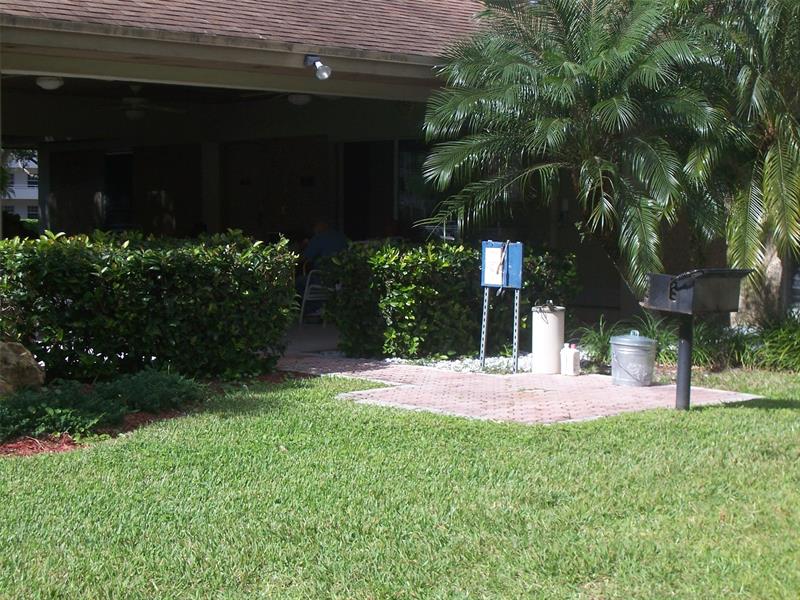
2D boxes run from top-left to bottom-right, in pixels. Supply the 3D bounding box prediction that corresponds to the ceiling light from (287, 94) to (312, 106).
[{"bbox_3d":[-1.387,-2.787,21.200,0.340,0.160,0.340,0,3,0],"label":"ceiling light"}]

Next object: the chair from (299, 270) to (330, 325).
[{"bbox_3d":[-0.889,-0.077,17.278,0.570,0.780,0.600,-2,4,-33],"label":"chair"}]

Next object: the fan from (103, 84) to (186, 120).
[{"bbox_3d":[-3.245,-2.432,18.786,1.270,0.428,1.270,3,5,44],"label":"fan"}]

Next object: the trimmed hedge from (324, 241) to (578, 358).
[{"bbox_3d":[0.470,-0.045,14.775,2.300,1.042,0.850,-1,4,-17],"label":"trimmed hedge"}]

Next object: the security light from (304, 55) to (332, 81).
[{"bbox_3d":[-0.729,-2.078,13.648,0.200,0.226,0.150,3,5,44],"label":"security light"}]

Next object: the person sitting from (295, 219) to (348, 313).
[{"bbox_3d":[-0.896,-0.301,17.414,0.560,1.189,0.720,-2,4,-30],"label":"person sitting"}]

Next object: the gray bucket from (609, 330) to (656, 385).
[{"bbox_3d":[1.819,0.448,11.868,0.362,0.414,0.362,0,4,0],"label":"gray bucket"}]

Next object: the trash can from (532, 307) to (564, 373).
[{"bbox_3d":[1.234,0.328,12.703,0.277,0.550,0.277,0,4,0],"label":"trash can"}]

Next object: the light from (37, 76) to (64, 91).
[{"bbox_3d":[-4.074,-2.521,17.779,0.320,0.156,0.320,0,4,0],"label":"light"}]

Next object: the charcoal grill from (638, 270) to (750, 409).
[{"bbox_3d":[2.012,0.267,10.386,0.520,0.956,0.520,3,5,41],"label":"charcoal grill"}]

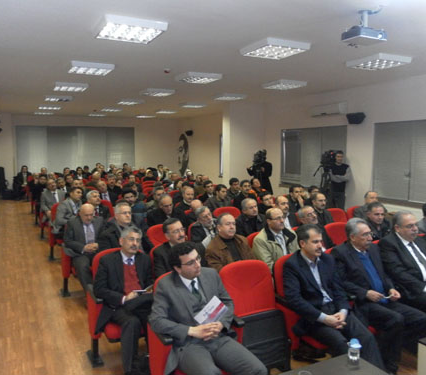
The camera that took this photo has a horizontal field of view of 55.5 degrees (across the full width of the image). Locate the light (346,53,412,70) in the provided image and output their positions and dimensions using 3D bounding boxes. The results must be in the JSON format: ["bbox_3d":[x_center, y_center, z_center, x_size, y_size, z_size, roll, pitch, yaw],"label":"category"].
[{"bbox_3d":[2.561,-1.934,6.236,0.620,0.100,0.620,-3,6,-27],"label":"light"}]

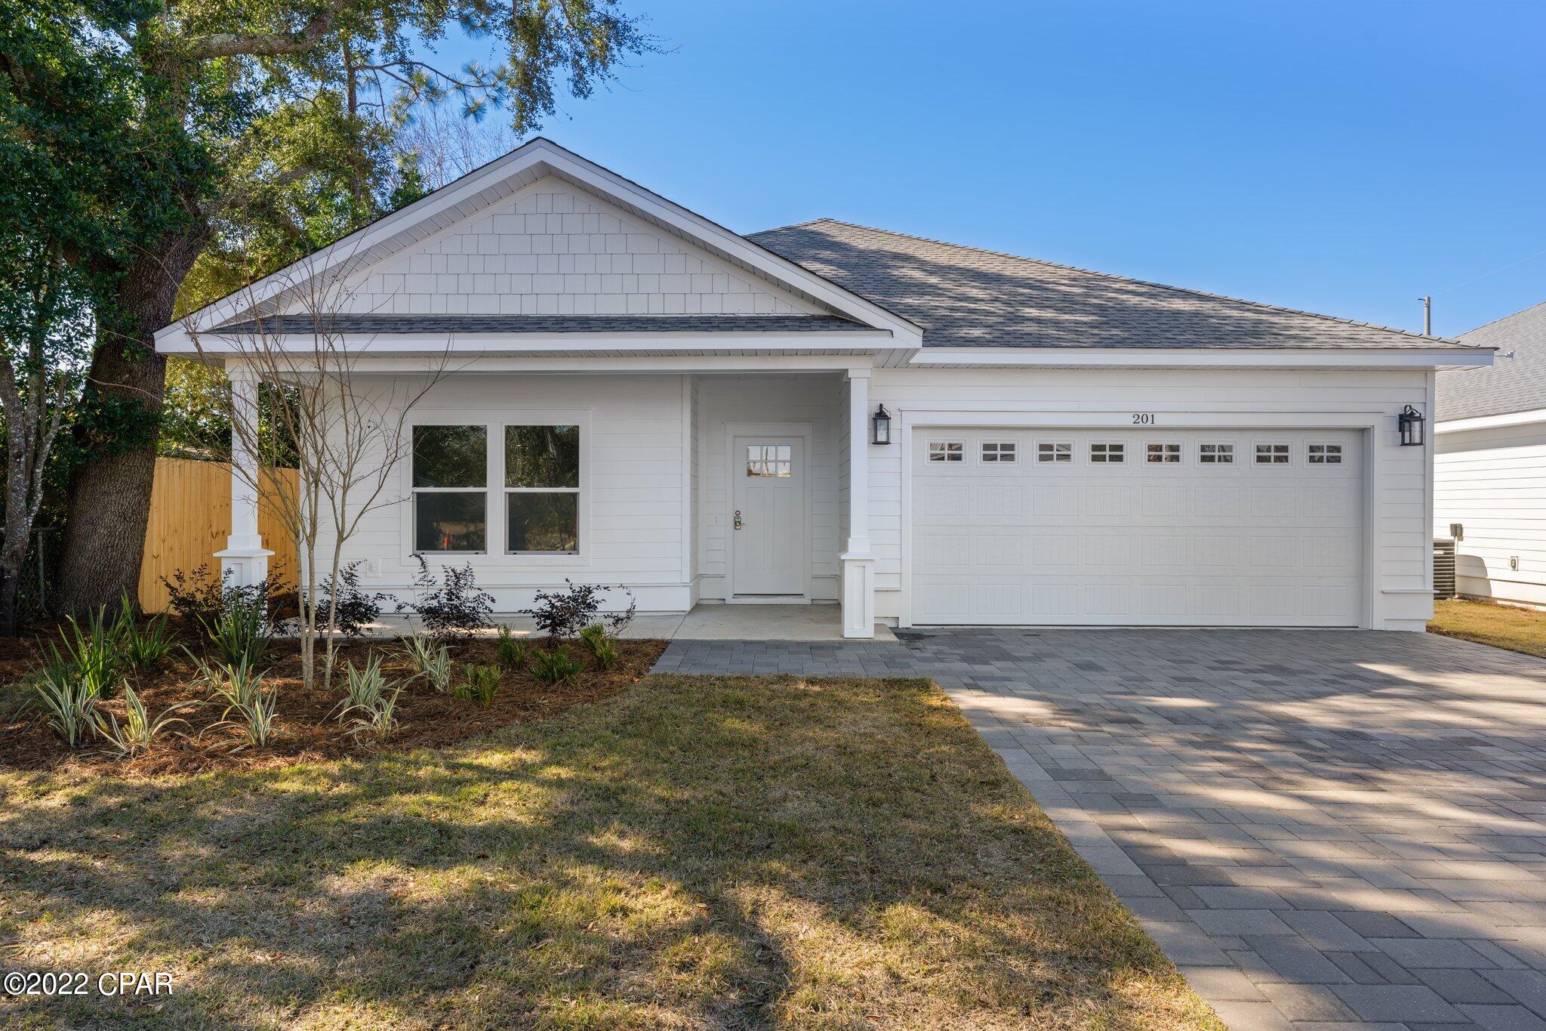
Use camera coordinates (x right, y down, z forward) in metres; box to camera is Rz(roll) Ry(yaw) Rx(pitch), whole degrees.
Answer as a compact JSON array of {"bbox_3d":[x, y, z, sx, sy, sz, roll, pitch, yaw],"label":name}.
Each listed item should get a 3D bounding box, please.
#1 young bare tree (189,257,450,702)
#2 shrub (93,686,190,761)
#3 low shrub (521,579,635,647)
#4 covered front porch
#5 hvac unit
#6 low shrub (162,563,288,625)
[{"bbox_3d":[-3.240,-0.288,6.800,1.900,3.040,1.750,0,0,0],"label":"young bare tree"},{"bbox_3d":[-3.400,1.073,5.120,0.520,0.380,0.500,0,0,0],"label":"shrub"},{"bbox_3d":[-1.780,0.896,8.680,1.020,0.600,0.880,0,0,0],"label":"low shrub"},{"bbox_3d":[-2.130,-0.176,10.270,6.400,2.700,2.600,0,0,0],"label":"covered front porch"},{"bbox_3d":[9.970,0.828,14.750,0.840,0.910,0.840,0,0,0],"label":"hvac unit"},{"bbox_3d":[-5.050,0.817,8.750,1.140,0.690,0.950,0,0,0],"label":"low shrub"}]

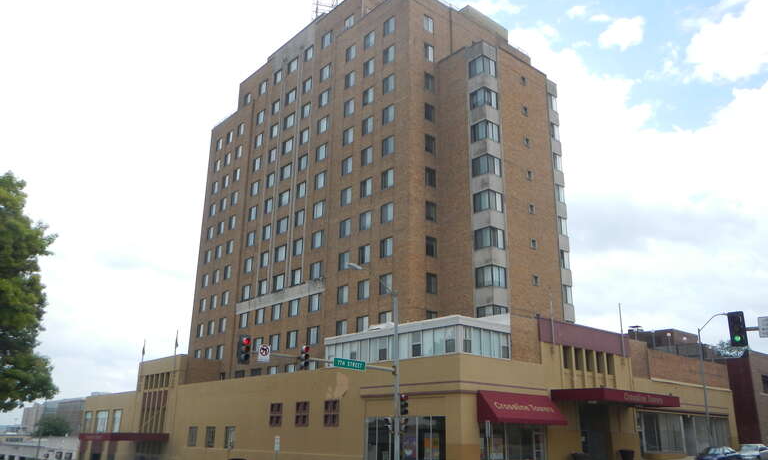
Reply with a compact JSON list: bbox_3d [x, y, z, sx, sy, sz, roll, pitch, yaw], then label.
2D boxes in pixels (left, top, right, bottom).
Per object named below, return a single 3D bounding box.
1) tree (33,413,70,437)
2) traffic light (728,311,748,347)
[{"bbox_3d":[-61.424,36.776,114.446,7.000,8.500,7.000,16,-24,-39],"label":"tree"},{"bbox_3d":[13.060,3.647,22.885,0.350,1.300,0.620,16,-24,-39],"label":"traffic light"}]

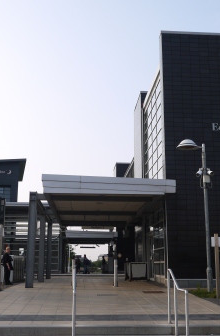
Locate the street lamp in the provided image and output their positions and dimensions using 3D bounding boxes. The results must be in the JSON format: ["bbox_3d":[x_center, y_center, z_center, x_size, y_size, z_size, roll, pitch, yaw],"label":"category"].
[{"bbox_3d":[3.315,1.747,16.899,1.320,5.850,0.720,1,-13,-4],"label":"street lamp"}]

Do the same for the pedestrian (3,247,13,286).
[{"bbox_3d":[-4.652,4.477,20.087,0.400,1.690,0.500,-3,-13,15],"label":"pedestrian"}]

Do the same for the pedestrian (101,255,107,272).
[{"bbox_3d":[-0.565,9.501,43.188,0.400,1.700,0.500,-3,-13,15],"label":"pedestrian"}]

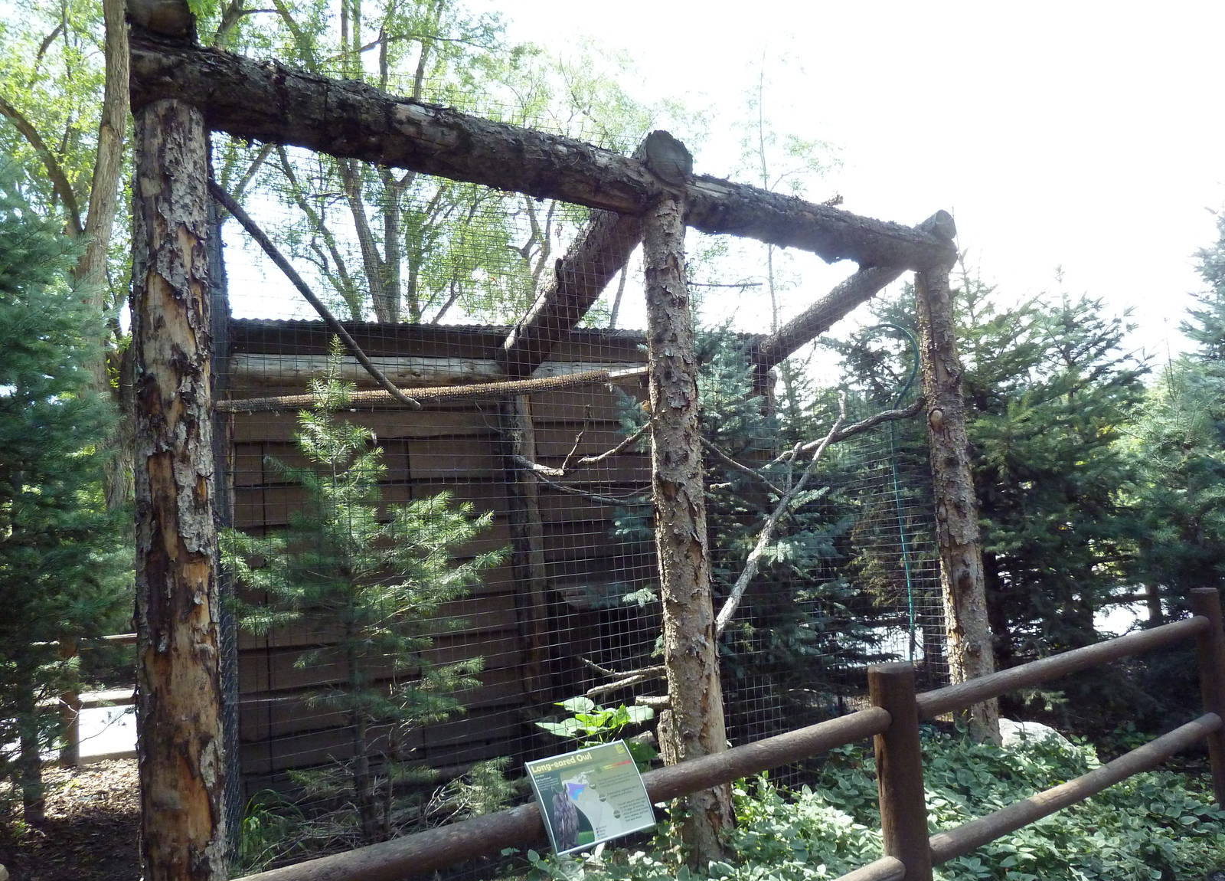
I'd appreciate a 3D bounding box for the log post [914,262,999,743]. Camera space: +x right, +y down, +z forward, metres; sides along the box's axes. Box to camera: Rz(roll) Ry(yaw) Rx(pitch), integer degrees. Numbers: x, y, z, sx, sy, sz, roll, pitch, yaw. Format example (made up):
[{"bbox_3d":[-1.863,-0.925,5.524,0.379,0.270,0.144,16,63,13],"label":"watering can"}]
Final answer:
[{"bbox_3d":[1.856,0.307,4.764,0.230,2.606,0.230,1,-8,-34],"label":"log post"}]

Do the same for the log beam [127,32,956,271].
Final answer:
[{"bbox_3d":[0.227,-1.116,3.884,4.140,0.260,0.260,0,-7,-34],"label":"log beam"}]

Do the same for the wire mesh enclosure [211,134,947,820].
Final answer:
[{"bbox_3d":[-0.151,0.477,4.734,3.833,2.738,2.200,0,-7,-34],"label":"wire mesh enclosure"}]

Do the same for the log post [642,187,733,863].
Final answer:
[{"bbox_3d":[0.310,0.311,3.726,0.230,2.805,0.230,-3,-6,0],"label":"log post"}]

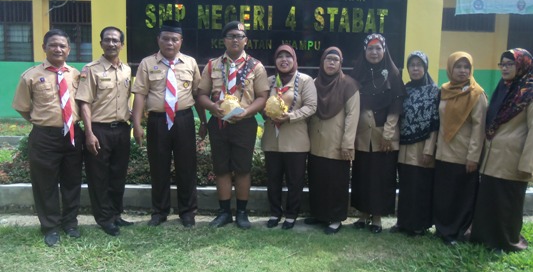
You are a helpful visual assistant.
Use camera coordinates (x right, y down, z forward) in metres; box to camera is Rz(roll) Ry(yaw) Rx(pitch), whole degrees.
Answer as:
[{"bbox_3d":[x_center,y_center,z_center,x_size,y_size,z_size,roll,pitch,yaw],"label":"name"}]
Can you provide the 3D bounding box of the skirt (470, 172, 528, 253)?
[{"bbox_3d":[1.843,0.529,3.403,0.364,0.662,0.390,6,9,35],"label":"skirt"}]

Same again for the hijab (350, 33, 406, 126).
[{"bbox_3d":[0.918,-0.465,3.540,0.413,0.746,0.340,3,7,16],"label":"hijab"}]

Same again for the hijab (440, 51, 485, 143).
[{"bbox_3d":[1.555,-0.313,3.420,0.380,0.740,0.300,5,7,32],"label":"hijab"}]

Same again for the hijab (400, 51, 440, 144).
[{"bbox_3d":[1.270,-0.328,3.579,0.380,0.760,0.290,5,7,32],"label":"hijab"}]

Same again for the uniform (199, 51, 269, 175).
[{"bbox_3d":[-0.280,-0.204,3.650,0.579,1.016,0.360,1,7,-2],"label":"uniform"}]

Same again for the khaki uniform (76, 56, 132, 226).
[{"bbox_3d":[-1.351,0.048,3.590,0.429,1.395,0.320,-2,8,-24],"label":"khaki uniform"}]

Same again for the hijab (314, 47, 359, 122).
[{"bbox_3d":[0.595,-0.447,3.660,0.340,0.608,0.320,4,8,22],"label":"hijab"}]

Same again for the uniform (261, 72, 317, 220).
[{"bbox_3d":[0.190,0.082,3.730,0.453,1.248,0.320,3,7,11],"label":"uniform"}]

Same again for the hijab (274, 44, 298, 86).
[{"bbox_3d":[0.168,-0.601,3.622,0.210,0.320,0.240,2,6,12],"label":"hijab"}]

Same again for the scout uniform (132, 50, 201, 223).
[{"bbox_3d":[-0.855,-0.006,3.680,0.572,1.417,0.320,0,7,-9],"label":"scout uniform"}]

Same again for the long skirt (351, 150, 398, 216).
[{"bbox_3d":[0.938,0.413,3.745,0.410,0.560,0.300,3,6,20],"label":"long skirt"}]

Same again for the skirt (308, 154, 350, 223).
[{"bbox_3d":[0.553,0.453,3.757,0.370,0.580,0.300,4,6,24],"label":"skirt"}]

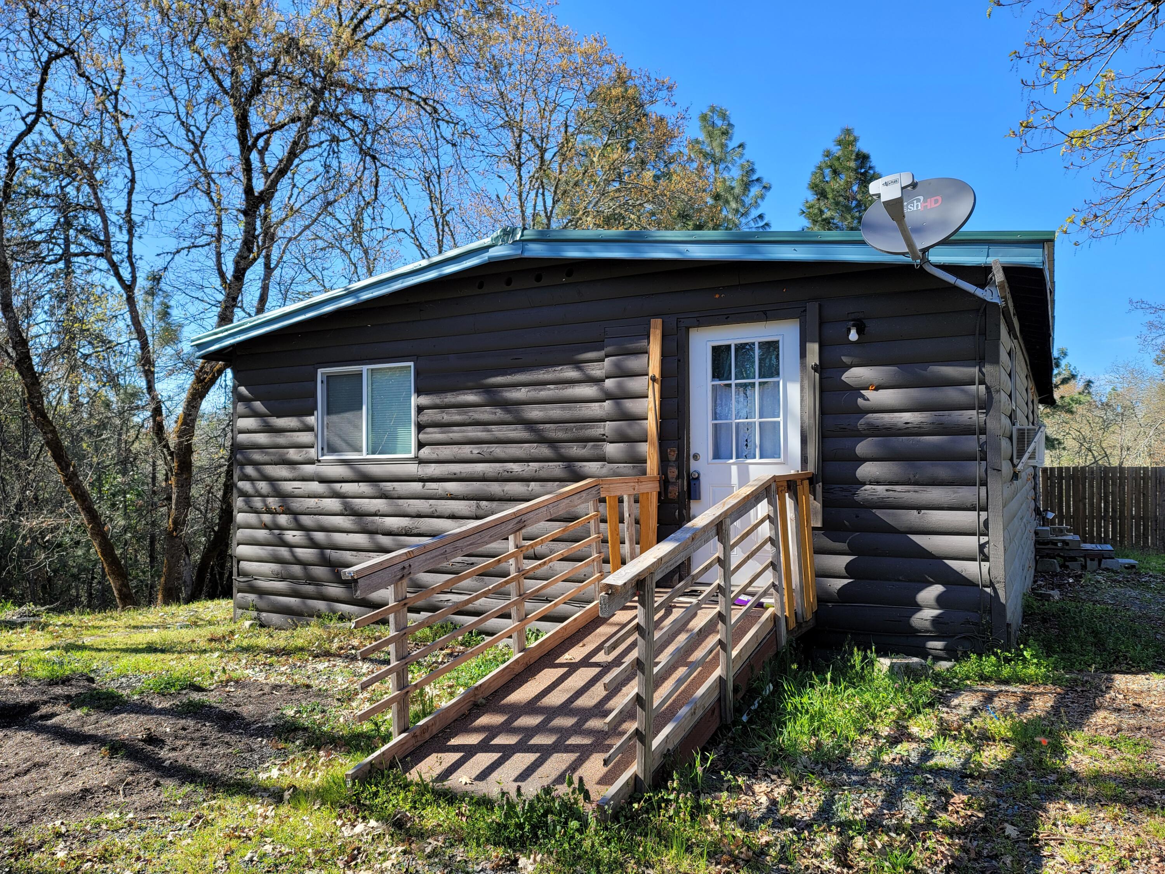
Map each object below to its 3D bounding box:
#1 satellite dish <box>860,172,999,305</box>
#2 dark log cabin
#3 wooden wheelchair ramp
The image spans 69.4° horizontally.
[{"bbox_3d":[1.831,-1.075,4.531,0.650,0.700,0.830,-2,-2,37],"label":"satellite dish"},{"bbox_3d":[2.836,0.158,13.257,8.040,3.580,14.280,-1,-1,29],"label":"dark log cabin"},{"bbox_3d":[0.312,0.861,4.806,1.310,1.255,3.360,-1,-1,29],"label":"wooden wheelchair ramp"}]

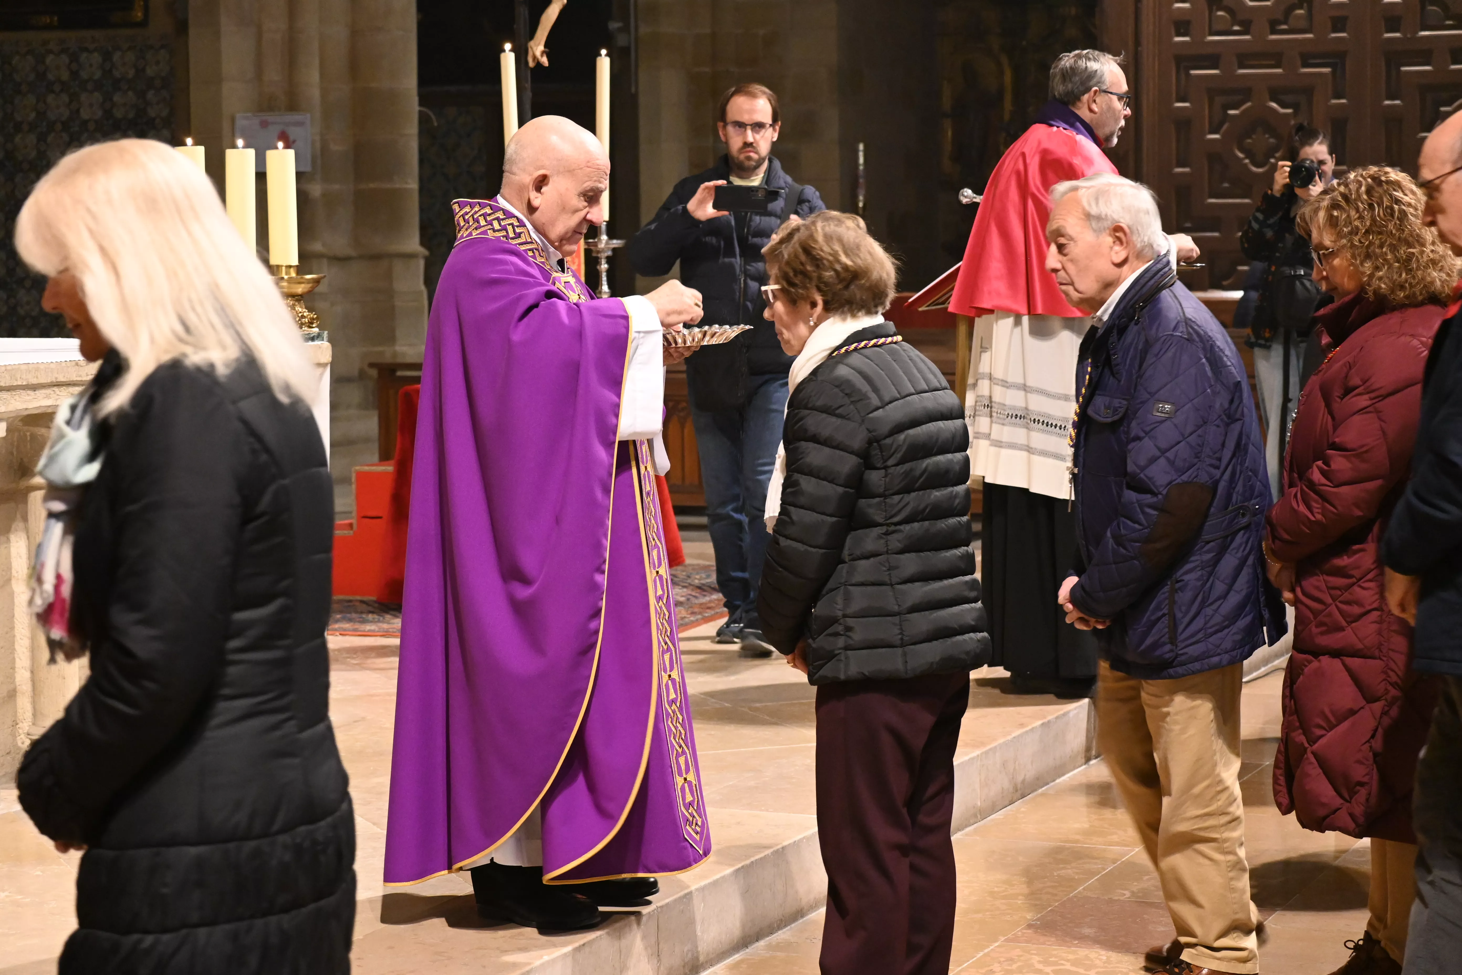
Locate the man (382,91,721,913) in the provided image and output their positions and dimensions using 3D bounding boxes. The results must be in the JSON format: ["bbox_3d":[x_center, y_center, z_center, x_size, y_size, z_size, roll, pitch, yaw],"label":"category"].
[{"bbox_3d":[-0.368,0.070,6.120,0.630,1.617,0.620,1,6,16],"label":"man"}]

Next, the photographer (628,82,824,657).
[{"bbox_3d":[-0.005,-0.355,9.220,0.620,1.717,0.480,-1,6,1],"label":"photographer"}]

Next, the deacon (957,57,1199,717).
[{"bbox_3d":[0.960,-0.326,8.580,0.680,1.798,0.600,-2,6,-15],"label":"deacon"}]

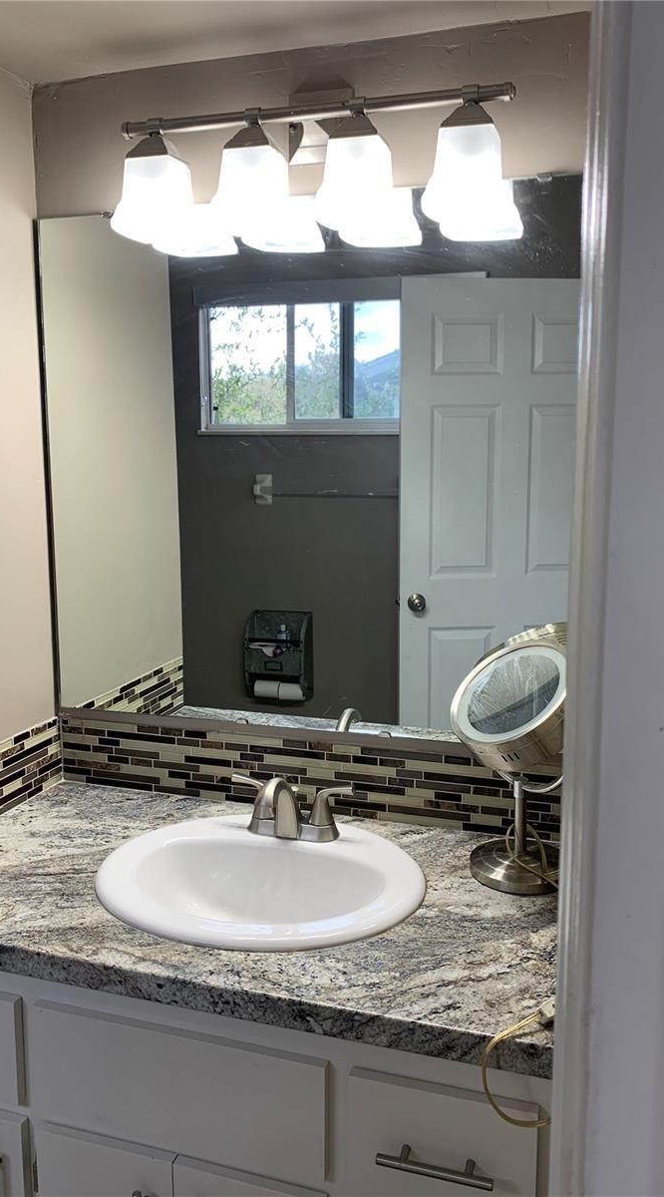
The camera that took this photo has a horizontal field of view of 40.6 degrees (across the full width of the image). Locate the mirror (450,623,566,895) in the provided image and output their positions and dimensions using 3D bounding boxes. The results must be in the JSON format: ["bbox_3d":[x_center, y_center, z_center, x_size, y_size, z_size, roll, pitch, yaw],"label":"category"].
[{"bbox_3d":[0.288,0.253,1.359,0.185,0.350,0.210,-4,9,-27],"label":"mirror"}]

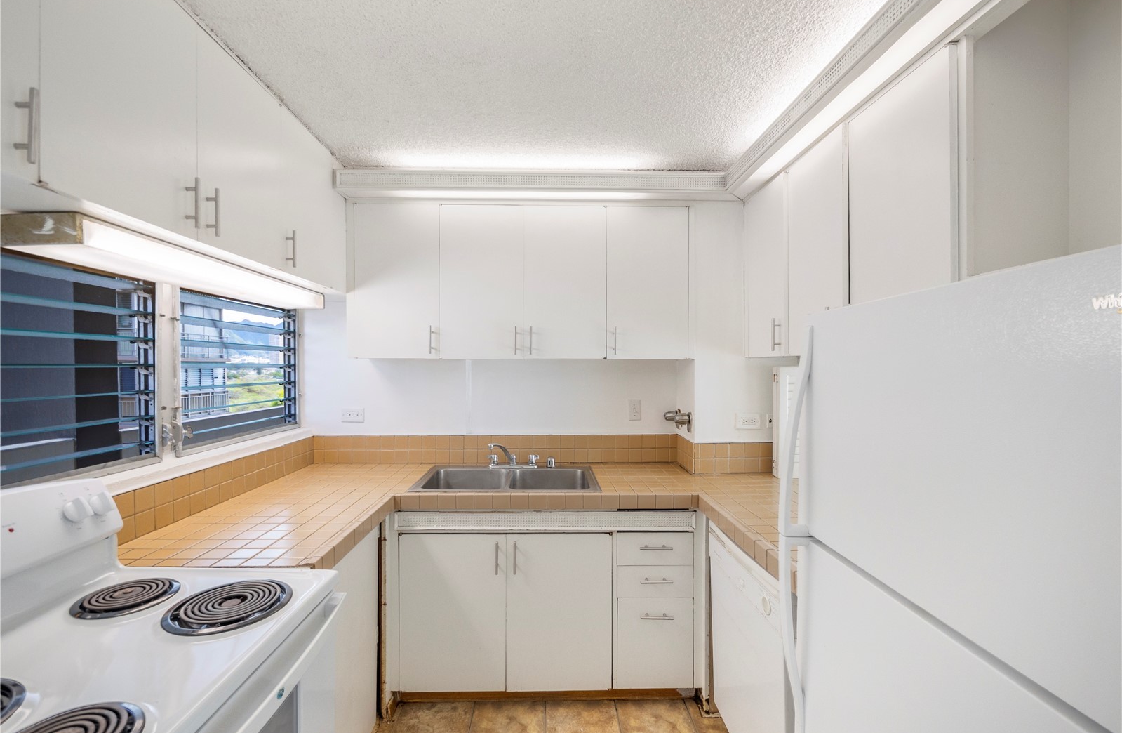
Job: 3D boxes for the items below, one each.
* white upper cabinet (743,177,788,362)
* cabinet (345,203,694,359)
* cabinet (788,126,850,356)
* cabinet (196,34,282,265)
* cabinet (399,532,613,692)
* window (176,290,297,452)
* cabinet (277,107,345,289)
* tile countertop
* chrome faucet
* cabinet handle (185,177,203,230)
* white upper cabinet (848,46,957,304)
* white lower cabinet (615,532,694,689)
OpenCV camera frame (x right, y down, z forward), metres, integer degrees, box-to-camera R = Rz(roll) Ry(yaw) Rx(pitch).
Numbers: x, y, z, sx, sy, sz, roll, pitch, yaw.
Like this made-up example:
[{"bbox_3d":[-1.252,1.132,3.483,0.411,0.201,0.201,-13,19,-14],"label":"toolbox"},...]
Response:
[{"bbox_3d":[1.080,-0.436,2.118,0.283,0.779,0.418,0,0,-2],"label":"white upper cabinet"},{"bbox_3d":[-0.205,-0.436,2.441,1.764,0.795,0.270,0,0,-2],"label":"cabinet"},{"bbox_3d":[1.097,-0.434,1.741,0.270,0.782,0.390,0,0,-2],"label":"cabinet"},{"bbox_3d":[-1.215,-0.664,1.489,0.349,0.608,0.408,0,0,-2],"label":"cabinet"},{"bbox_3d":[-0.246,1.066,2.263,0.920,0.688,0.590,0,0,-2],"label":"cabinet"},{"bbox_3d":[-1.427,0.004,2.054,0.060,0.658,0.825,0,0,-2],"label":"window"},{"bbox_3d":[-1.232,-0.664,1.965,0.349,0.608,0.546,0,0,-2],"label":"cabinet"},{"bbox_3d":[-0.085,0.578,1.900,2.580,0.060,1.380,0,0,-2],"label":"tile countertop"},{"bbox_3d":[-0.309,0.476,2.426,0.045,0.144,0.187,0,0,40],"label":"chrome faucet"},{"bbox_3d":[-1.045,-0.462,1.285,0.037,0.143,0.013,0,0,-2],"label":"cabinet handle"},{"bbox_3d":[1.111,-0.450,1.341,0.260,0.750,0.405,0,0,-2],"label":"white upper cabinet"},{"bbox_3d":[0.398,1.056,2.240,0.337,0.677,0.540,0,0,-2],"label":"white lower cabinet"}]

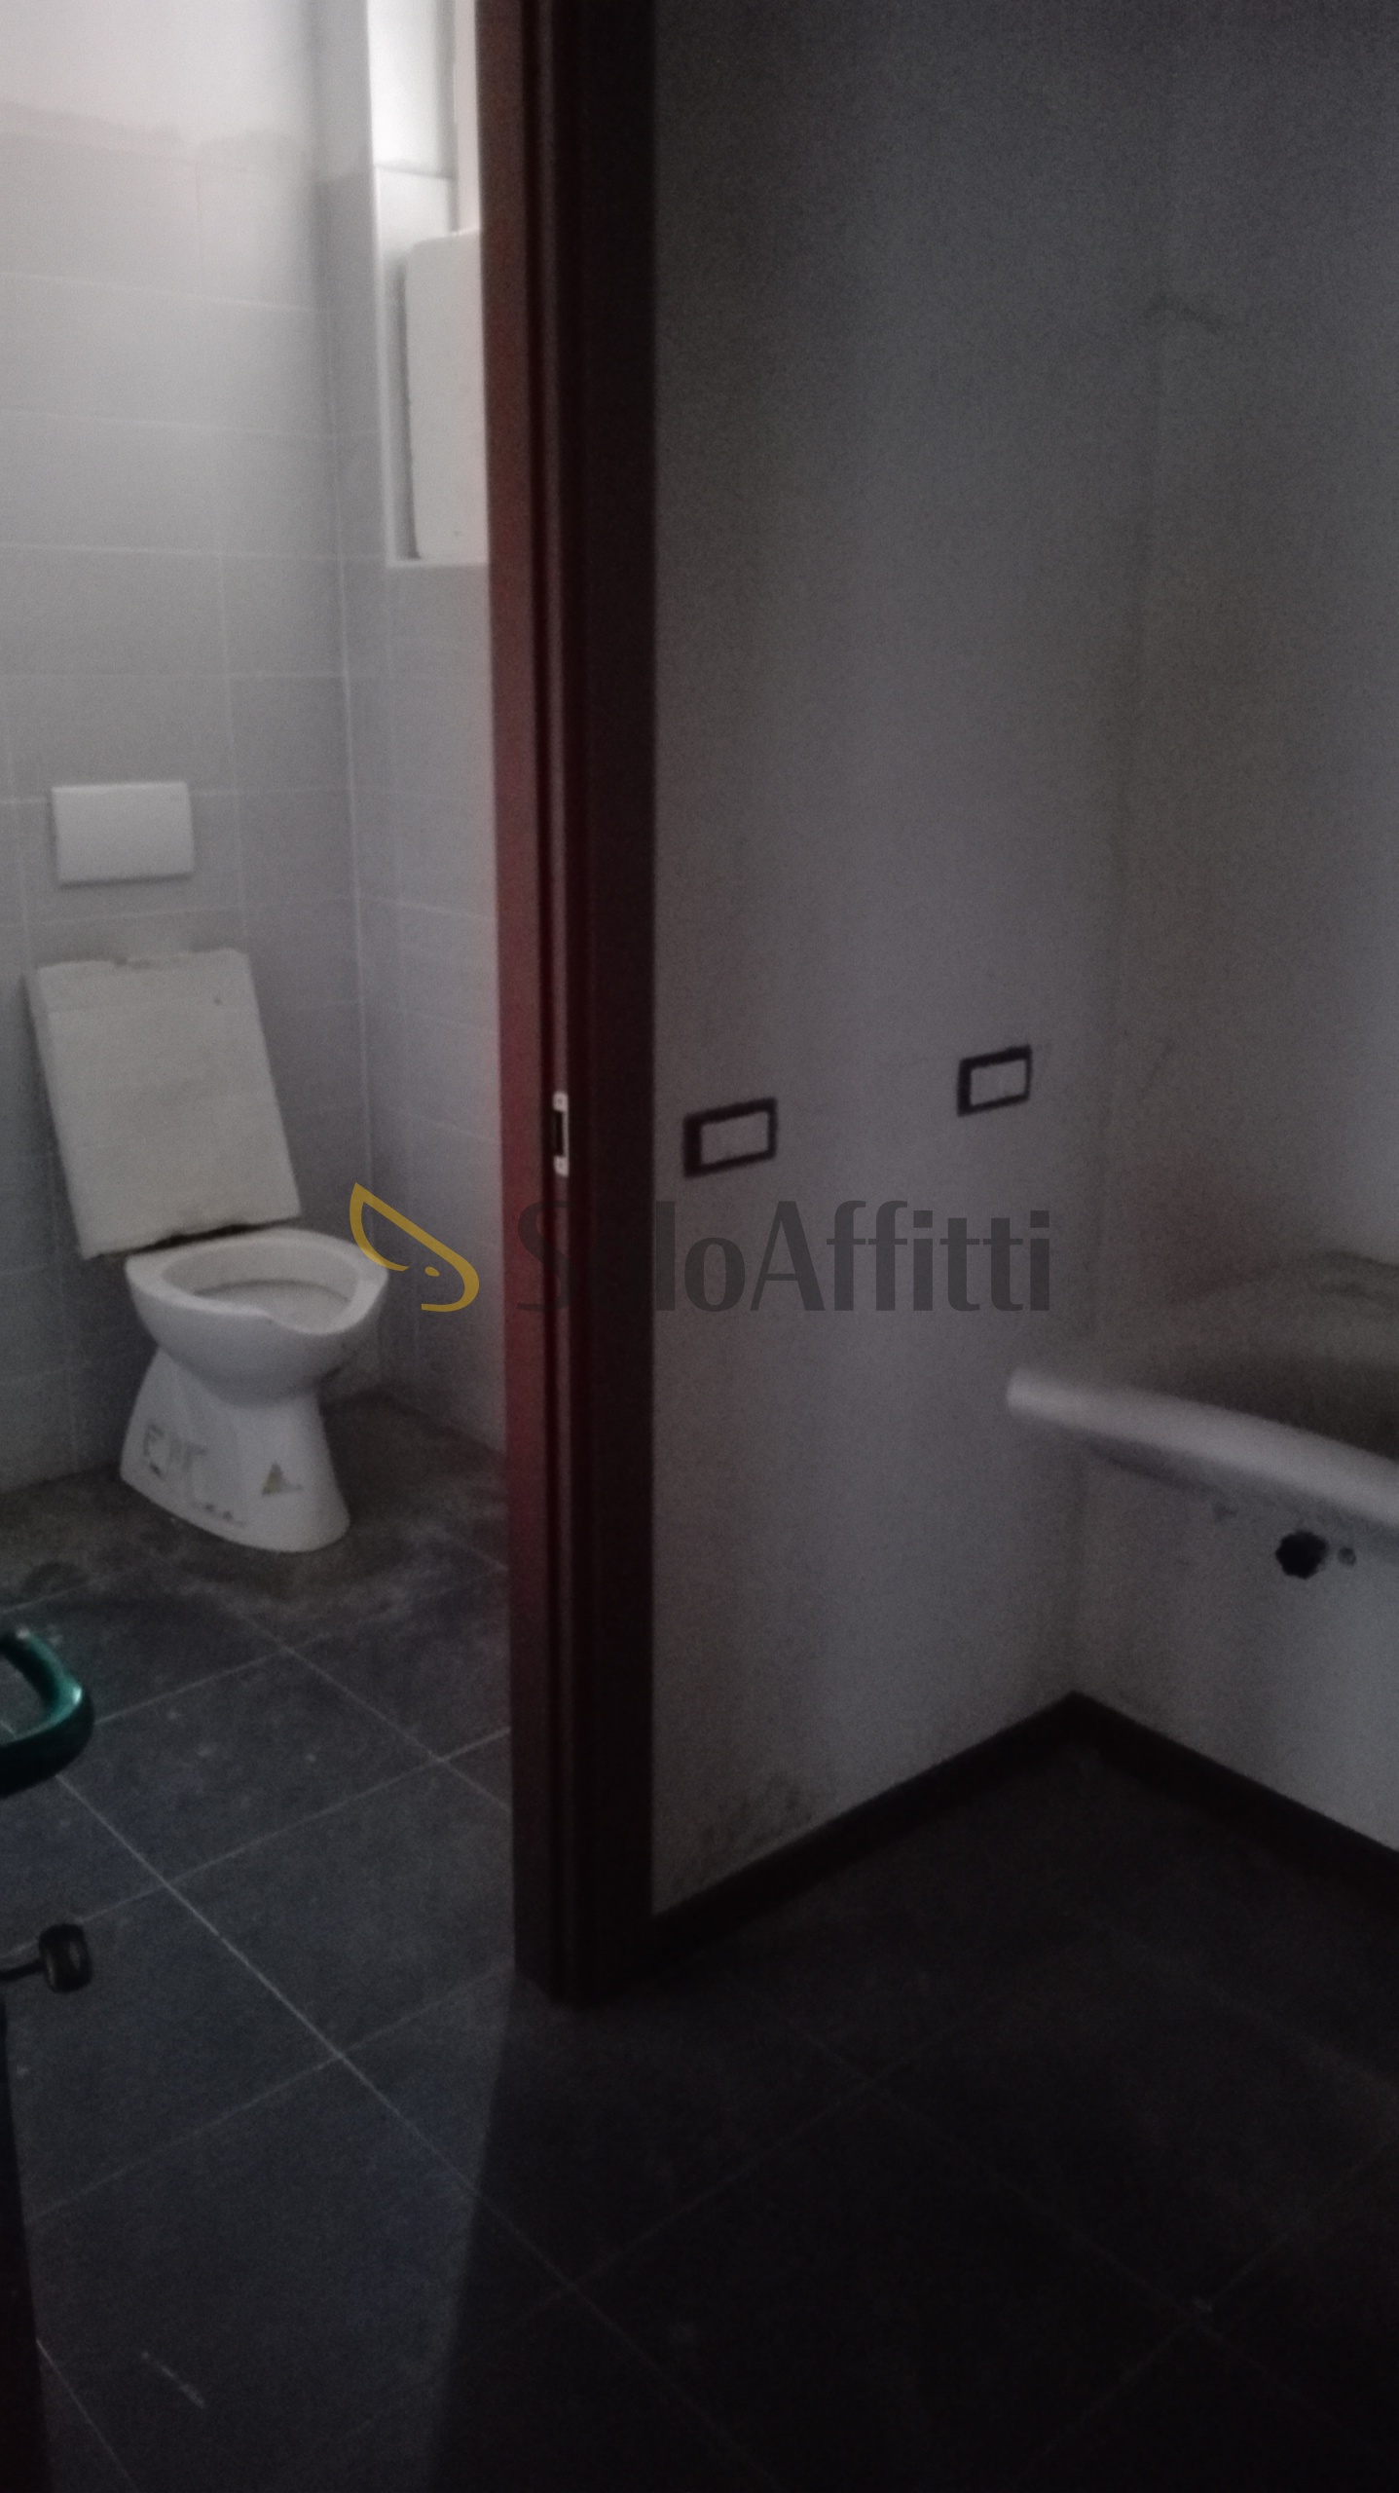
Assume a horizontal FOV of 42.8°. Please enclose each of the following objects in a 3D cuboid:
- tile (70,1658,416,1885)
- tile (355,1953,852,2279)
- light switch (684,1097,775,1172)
[{"bbox_3d":[-0.622,0.691,2.408,0.385,0.010,0.385,-14,22,-40],"label":"tile"},{"bbox_3d":[-0.100,0.858,1.859,0.385,0.010,0.385,-14,22,-40],"label":"tile"},{"bbox_3d":[0.030,-0.108,1.759,0.123,0.068,0.010,-14,22,-40],"label":"light switch"}]

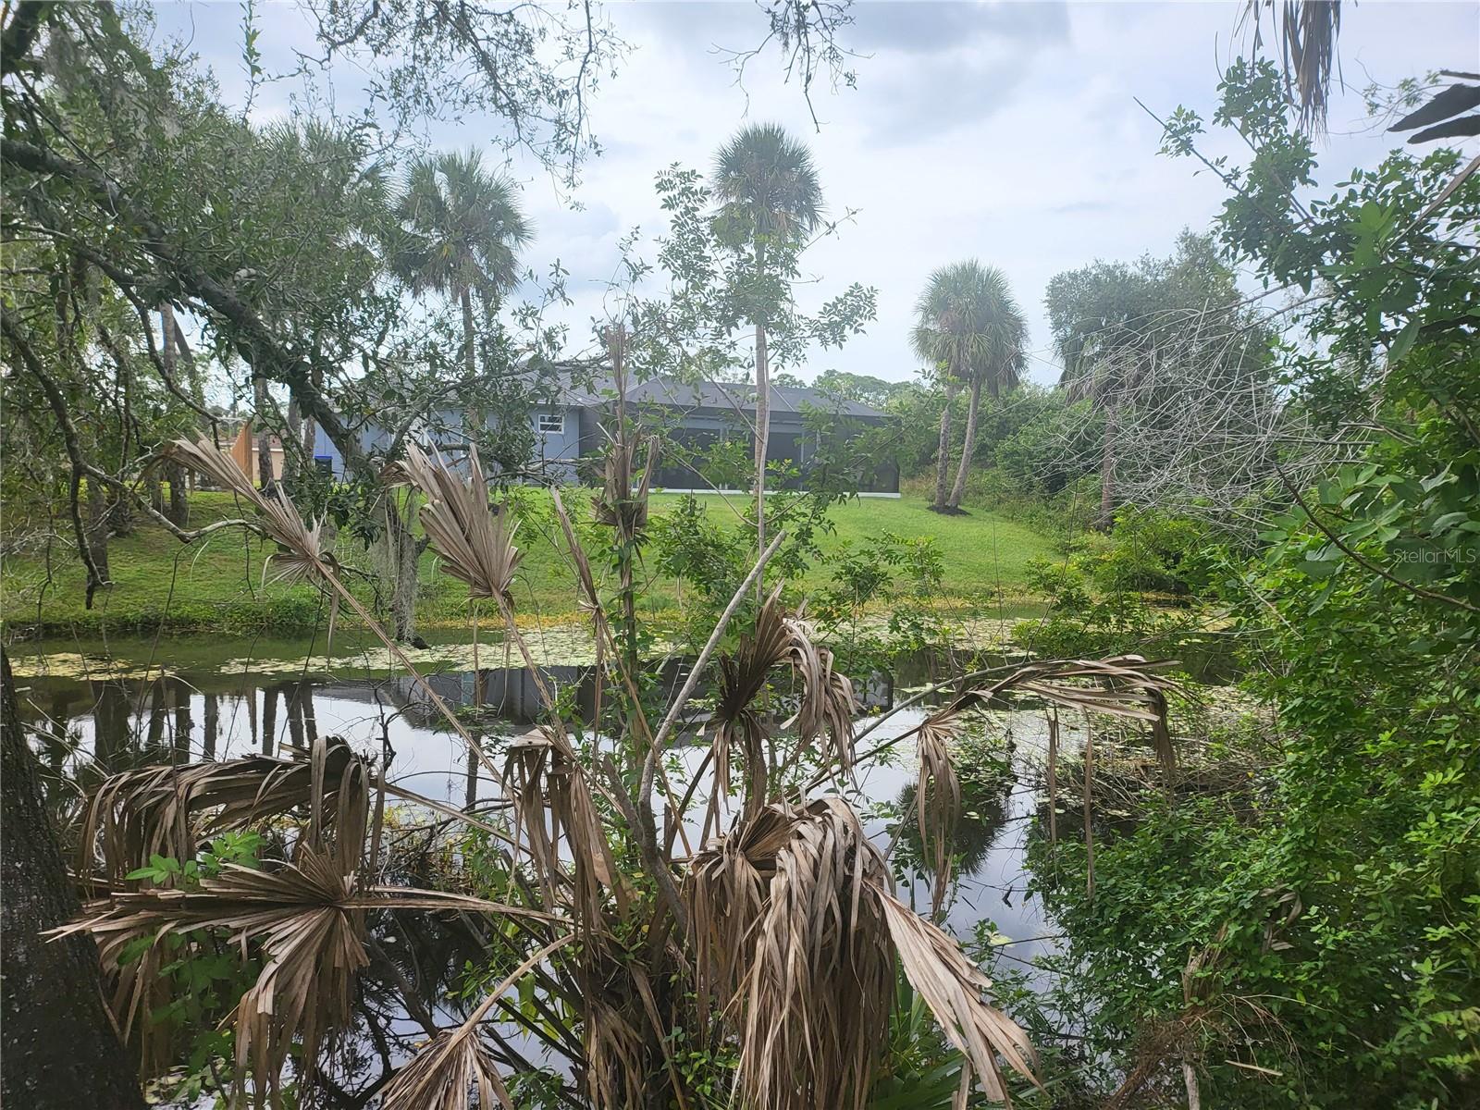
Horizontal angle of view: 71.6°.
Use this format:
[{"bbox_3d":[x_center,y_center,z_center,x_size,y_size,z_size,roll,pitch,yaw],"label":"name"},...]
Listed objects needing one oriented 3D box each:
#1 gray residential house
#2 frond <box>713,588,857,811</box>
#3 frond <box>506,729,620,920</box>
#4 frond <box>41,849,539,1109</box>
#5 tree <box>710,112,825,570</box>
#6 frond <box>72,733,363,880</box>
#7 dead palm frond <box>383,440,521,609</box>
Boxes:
[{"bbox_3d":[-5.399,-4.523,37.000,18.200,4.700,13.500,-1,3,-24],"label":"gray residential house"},{"bbox_3d":[0.121,0.393,2.800,0.400,0.610,0.400,1,3,0],"label":"frond"},{"bbox_3d":[-0.472,0.730,2.750,0.340,0.530,0.300,1,3,0],"label":"frond"},{"bbox_3d":[-1.083,1.030,2.500,1.100,0.600,0.520,1,3,0],"label":"frond"},{"bbox_3d":[0.781,-6.565,29.500,3.200,11.700,3.200,1,3,0],"label":"tree"},{"bbox_3d":[-1.330,0.658,2.650,0.720,0.400,0.420,1,3,0],"label":"frond"},{"bbox_3d":[-0.868,-0.096,3.100,0.410,0.510,0.340,1,3,0],"label":"dead palm frond"}]

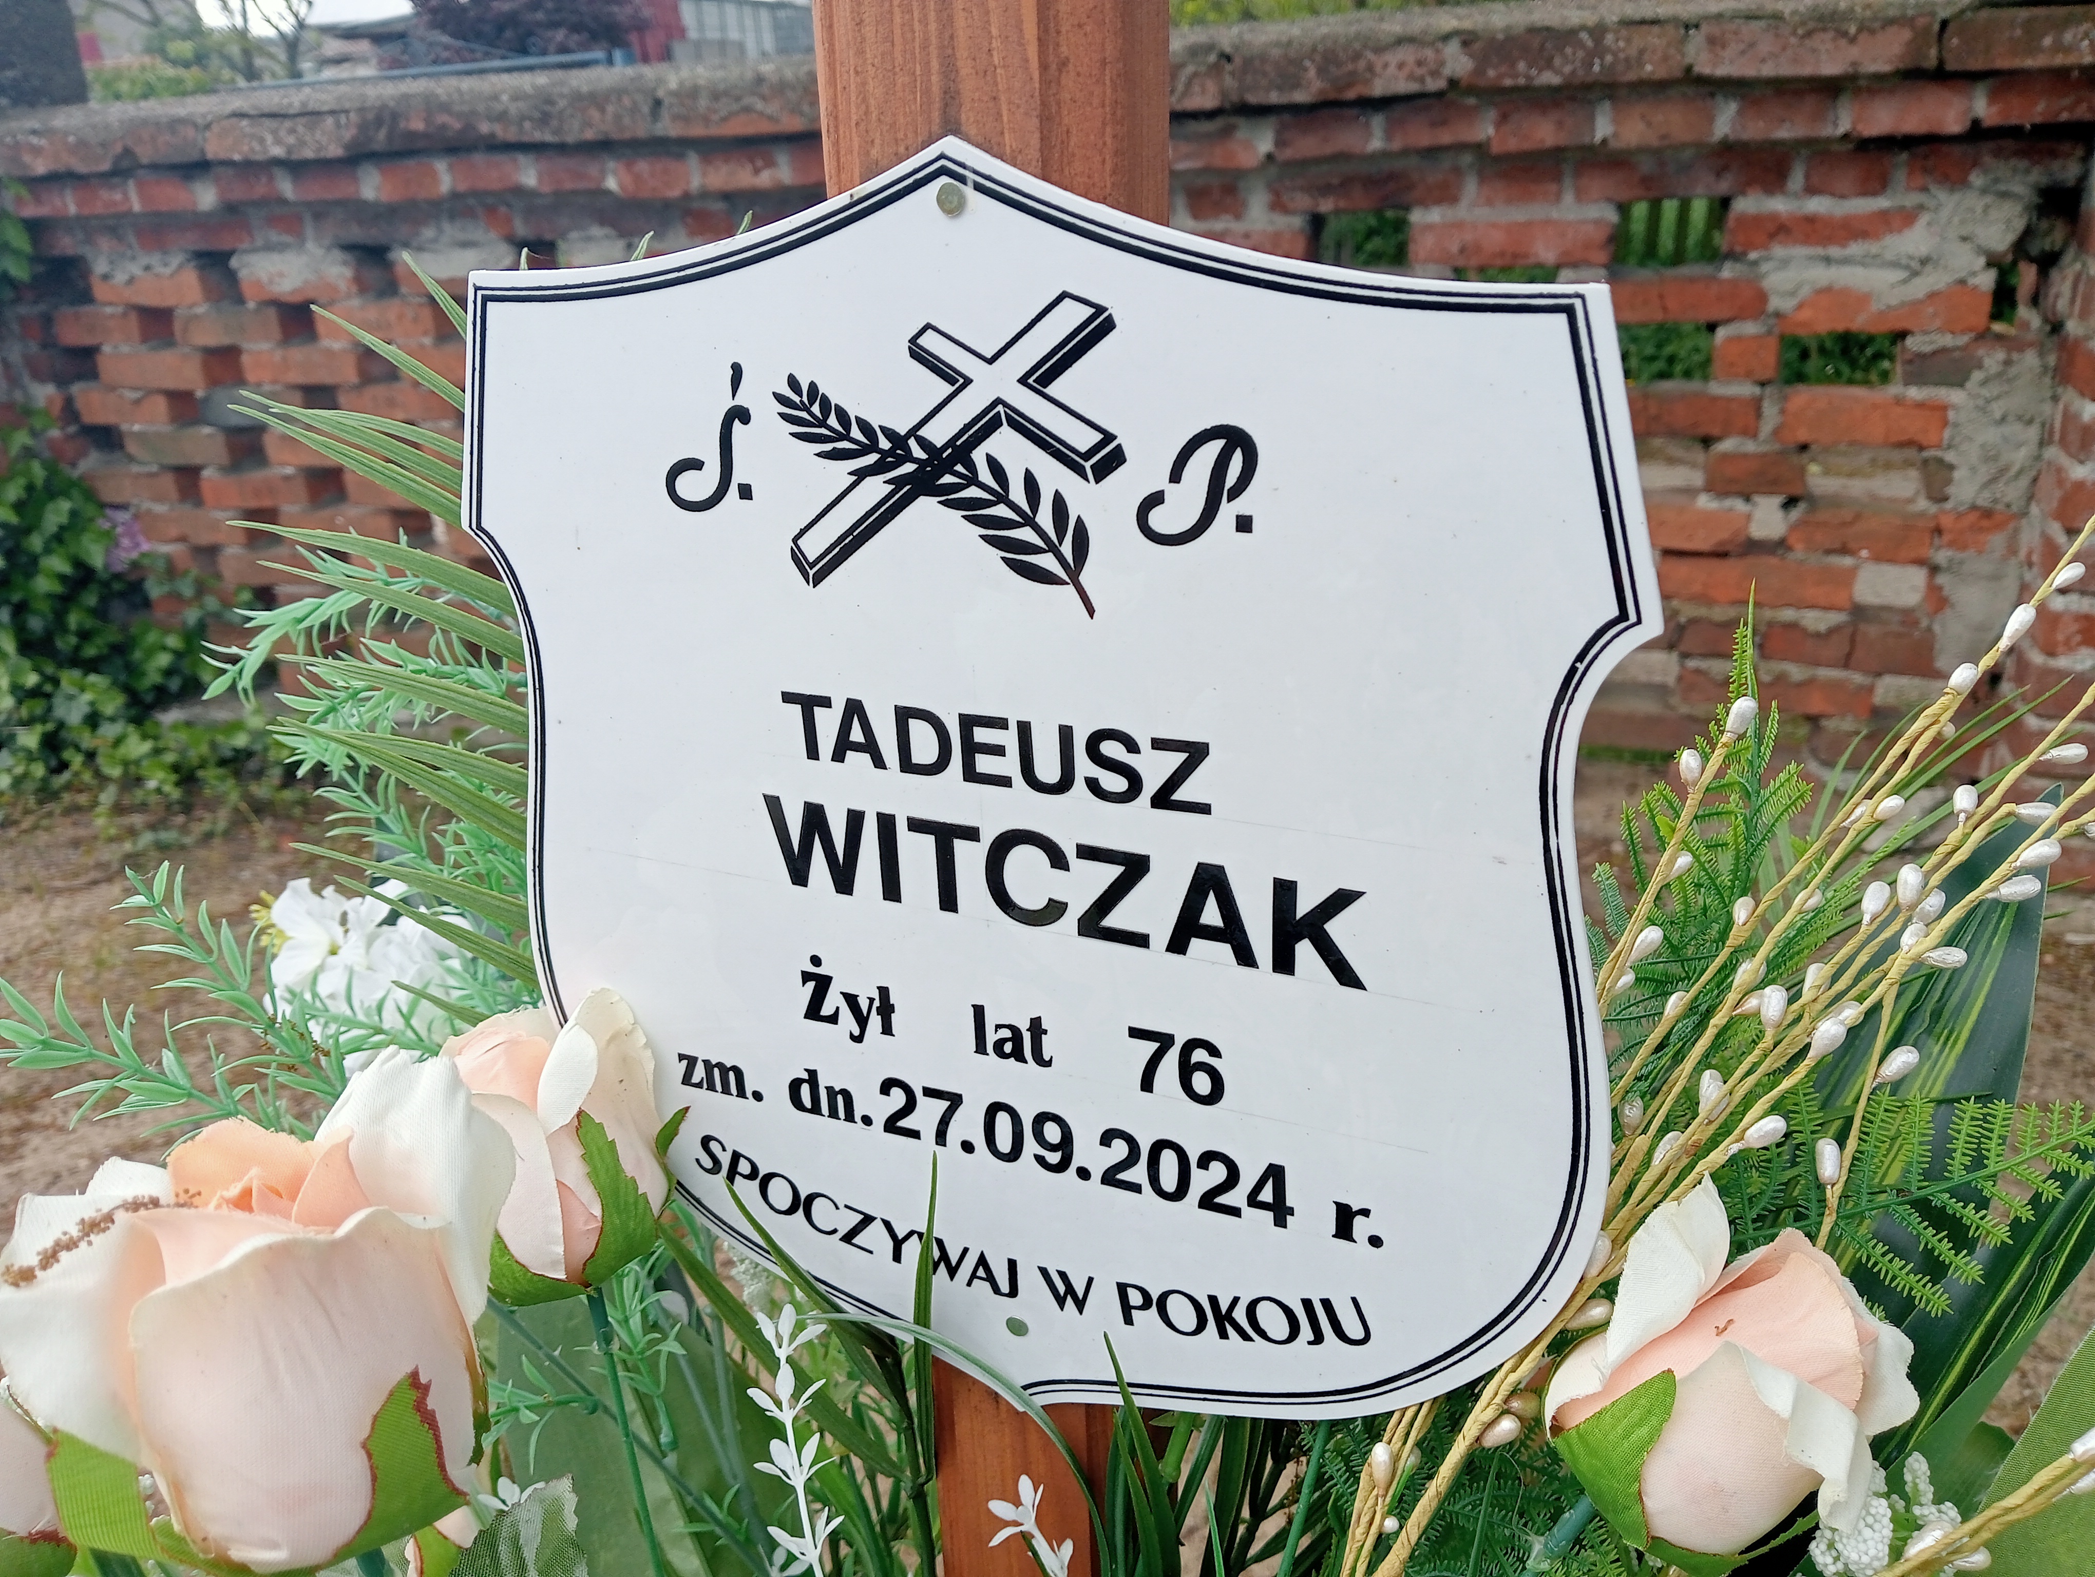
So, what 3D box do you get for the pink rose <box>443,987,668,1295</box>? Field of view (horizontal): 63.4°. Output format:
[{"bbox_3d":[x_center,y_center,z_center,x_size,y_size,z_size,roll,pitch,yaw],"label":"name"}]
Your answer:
[{"bbox_3d":[-0.115,0.084,0.400,0.056,0.069,0.054,-9,22,-18],"label":"pink rose"}]

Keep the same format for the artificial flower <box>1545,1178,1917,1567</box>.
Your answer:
[{"bbox_3d":[0.147,0.126,0.365,0.076,0.072,0.070,21,23,26],"label":"artificial flower"}]

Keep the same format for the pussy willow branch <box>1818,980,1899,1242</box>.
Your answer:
[{"bbox_3d":[0.192,0.077,0.400,0.018,0.066,0.016,19,14,27],"label":"pussy willow branch"}]

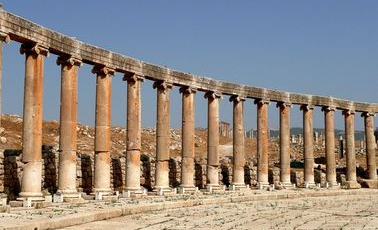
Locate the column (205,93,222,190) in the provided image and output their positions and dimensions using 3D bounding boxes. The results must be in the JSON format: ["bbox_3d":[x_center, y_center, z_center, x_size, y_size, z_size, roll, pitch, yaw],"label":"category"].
[{"bbox_3d":[1.619,1.734,40.523,0.950,6.413,0.950,0,-5,0],"label":"column"}]

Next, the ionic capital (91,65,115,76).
[{"bbox_3d":[-4.112,-2.066,29.007,0.800,0.410,0.950,-3,-6,25],"label":"ionic capital"}]

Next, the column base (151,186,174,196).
[{"bbox_3d":[-1.429,4.168,33.293,1.150,0.450,1.150,-4,-6,31],"label":"column base"}]

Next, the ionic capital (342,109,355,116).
[{"bbox_3d":[13.773,-0.235,51.340,0.900,0.450,0.820,4,-7,-39],"label":"ionic capital"}]

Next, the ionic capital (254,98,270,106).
[{"bbox_3d":[5.517,-0.851,45.119,0.820,0.450,0.920,-6,-8,43],"label":"ionic capital"}]

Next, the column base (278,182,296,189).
[{"bbox_3d":[7.264,5.282,44.872,1.000,0.520,1.000,-5,-7,45],"label":"column base"}]

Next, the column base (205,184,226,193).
[{"bbox_3d":[1.596,4.715,38.476,1.000,0.520,1.000,-4,-6,37],"label":"column base"}]

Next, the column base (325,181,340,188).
[{"bbox_3d":[11.880,5.711,50.043,0.980,0.450,0.980,4,-7,-37],"label":"column base"}]

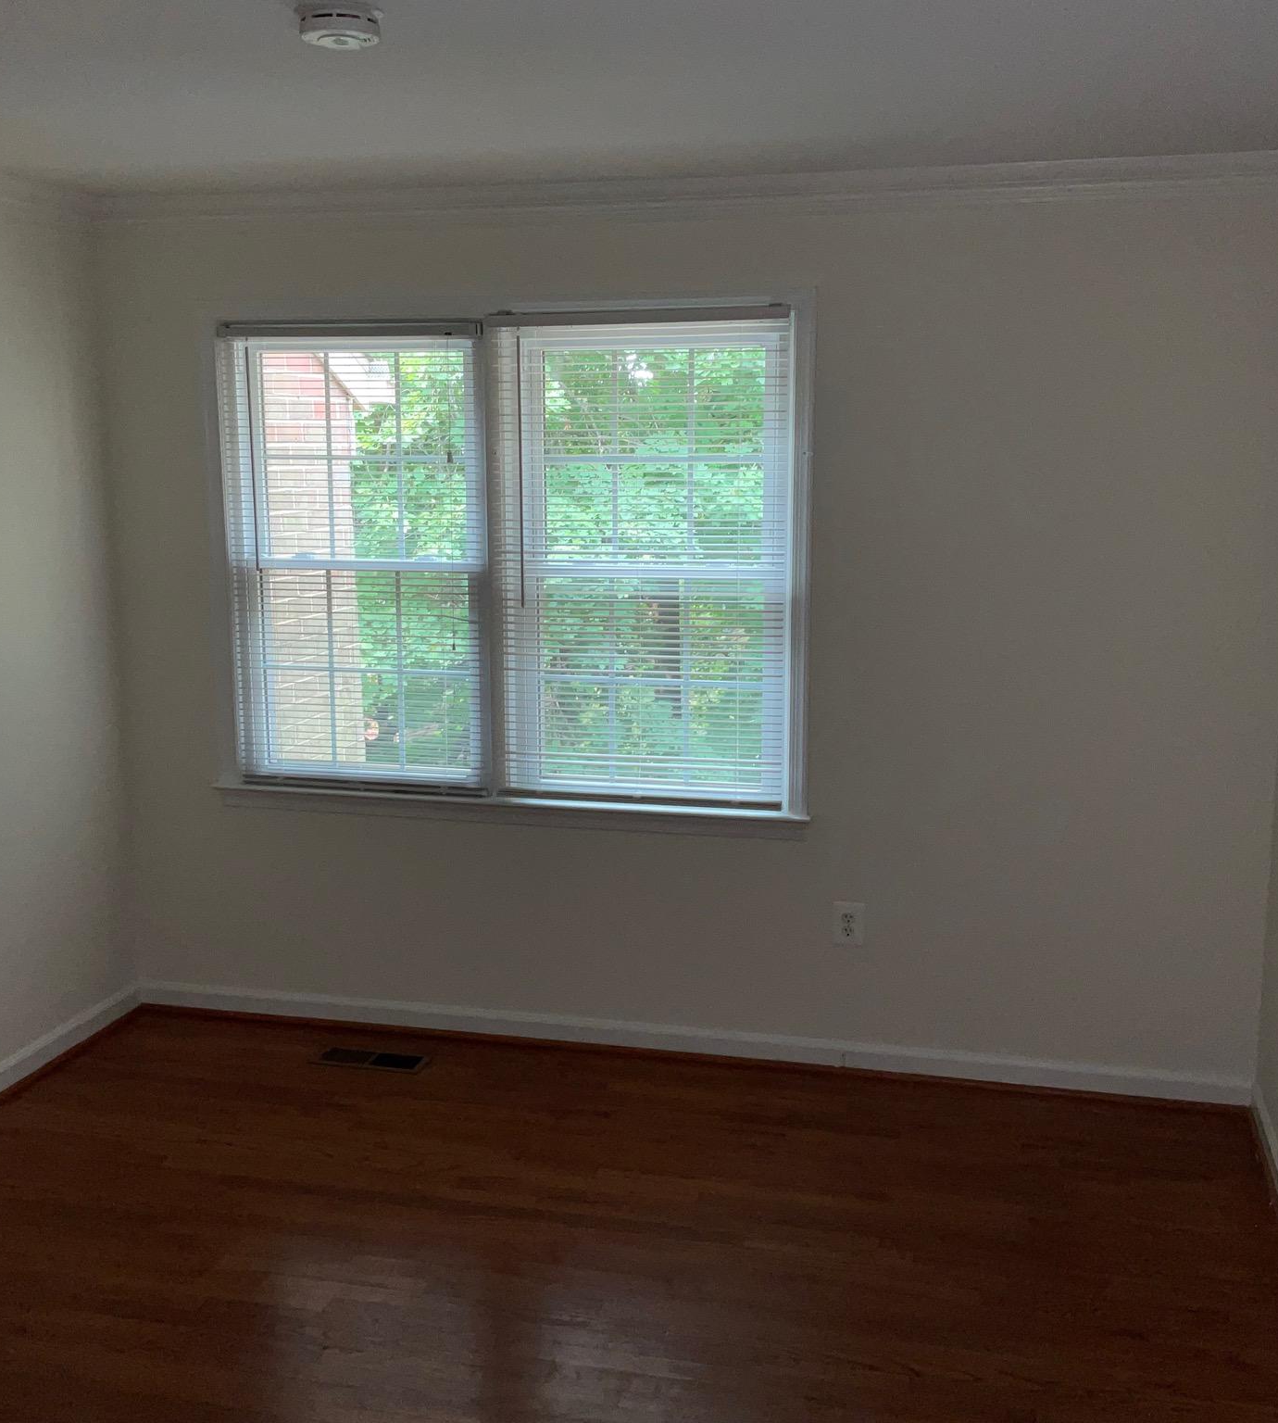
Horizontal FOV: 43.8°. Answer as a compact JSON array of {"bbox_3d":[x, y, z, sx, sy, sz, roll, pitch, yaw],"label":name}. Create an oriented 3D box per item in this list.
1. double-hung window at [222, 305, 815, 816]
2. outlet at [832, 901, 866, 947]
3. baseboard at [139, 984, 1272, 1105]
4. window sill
[{"bbox_3d":[-0.382,-0.423,4.446,1.707,1.359,0.110,2,10,14],"label":"double-hung window"},{"bbox_3d":[0.574,0.584,4.346,0.080,0.123,0.009,2,10,14],"label":"outlet"},{"bbox_3d":[0.022,0.933,4.543,3.265,0.084,0.017,2,10,14],"label":"baseboard"},{"bbox_3d":[-0.393,0.277,4.555,1.785,0.076,0.090,2,10,14],"label":"window sill"}]

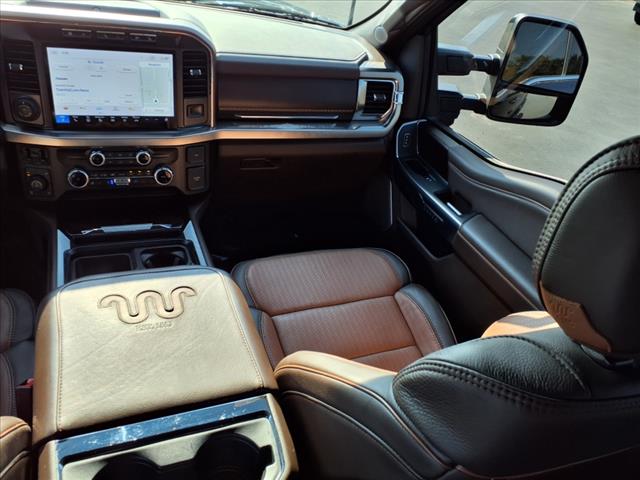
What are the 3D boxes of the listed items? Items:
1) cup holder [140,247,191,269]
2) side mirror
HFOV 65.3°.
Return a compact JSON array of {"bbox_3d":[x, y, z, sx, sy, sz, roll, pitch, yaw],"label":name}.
[{"bbox_3d":[-0.372,0.074,1.225,0.105,0.075,0.105,-5,33,-24],"label":"cup holder"},{"bbox_3d":[0.664,-0.531,1.559,0.255,0.315,0.140,7,30,-5],"label":"side mirror"}]

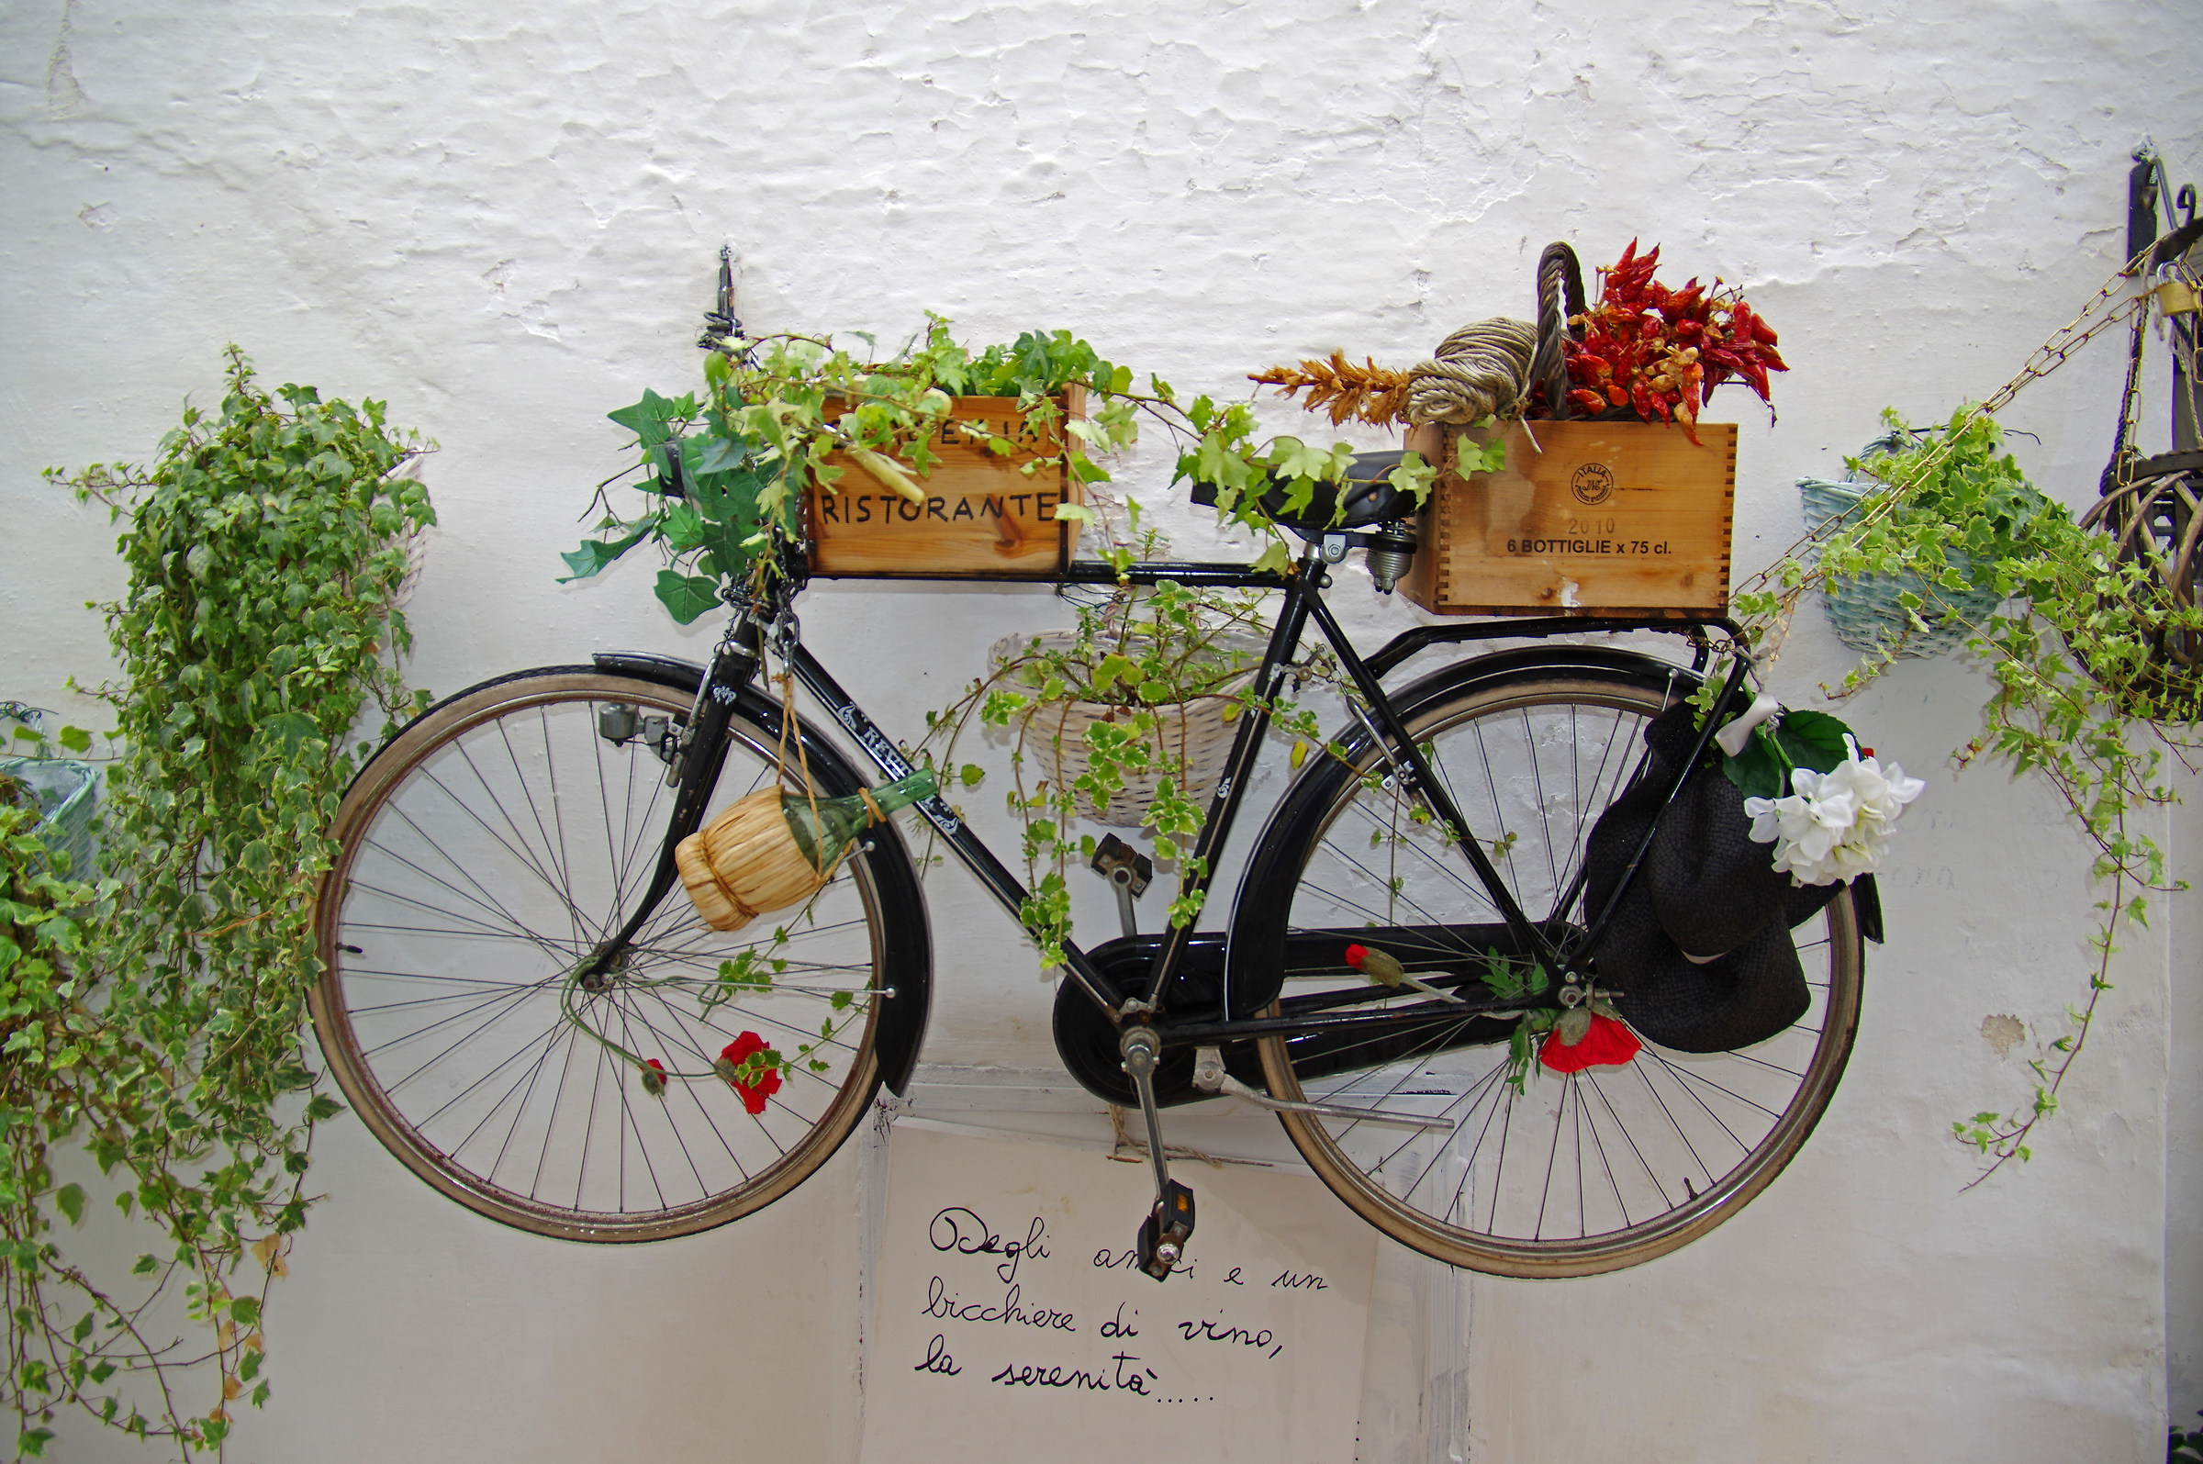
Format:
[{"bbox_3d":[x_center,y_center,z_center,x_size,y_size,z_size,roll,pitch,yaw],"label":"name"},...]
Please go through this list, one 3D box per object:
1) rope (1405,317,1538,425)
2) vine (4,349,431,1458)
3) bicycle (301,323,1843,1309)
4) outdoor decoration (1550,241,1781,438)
[{"bbox_3d":[0.409,-0.399,1.620,0.135,0.115,0.135,0,7,0],"label":"rope"},{"bbox_3d":[-1.066,0.224,1.770,0.450,1.300,0.320,0,7,0],"label":"vine"},{"bbox_3d":[-0.011,0.116,1.664,1.800,1.030,0.520,2,7,1],"label":"bicycle"},{"bbox_3d":[0.632,-0.441,1.650,0.250,0.210,0.200,0,7,0],"label":"outdoor decoration"}]

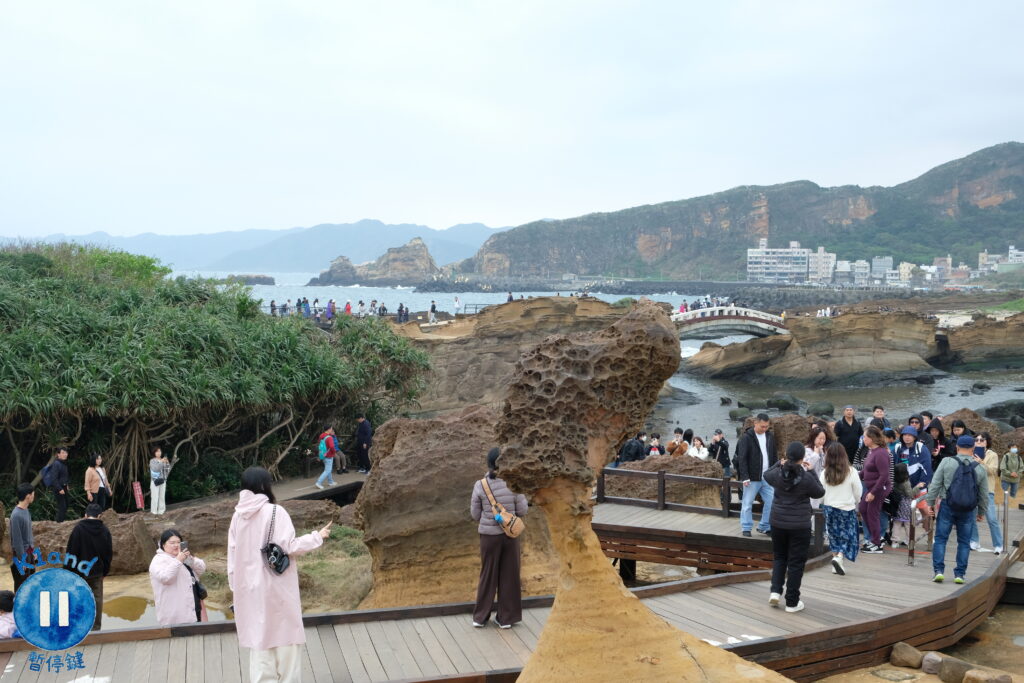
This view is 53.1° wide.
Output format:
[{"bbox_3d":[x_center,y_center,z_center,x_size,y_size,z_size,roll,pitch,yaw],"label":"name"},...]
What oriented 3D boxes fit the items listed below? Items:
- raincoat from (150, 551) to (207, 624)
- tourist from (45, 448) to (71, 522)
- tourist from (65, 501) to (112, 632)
[{"bbox_3d":[-3.298,2.503,10.097,0.440,0.920,0.530,3,5,38],"label":"raincoat"},{"bbox_3d":[-10.501,3.322,23.686,0.520,1.710,0.500,1,4,16],"label":"tourist"},{"bbox_3d":[-4.958,2.720,12.017,0.540,1.660,0.400,-1,4,-16],"label":"tourist"}]

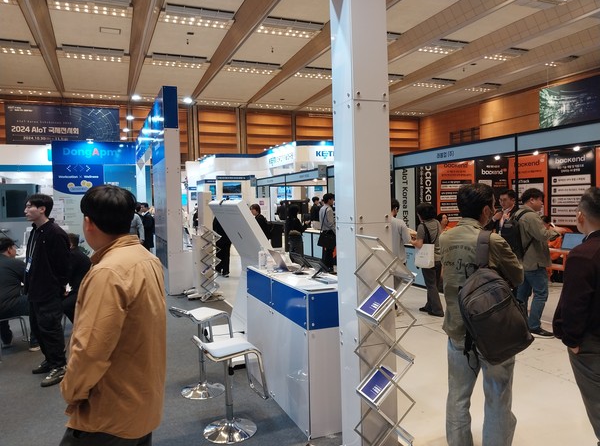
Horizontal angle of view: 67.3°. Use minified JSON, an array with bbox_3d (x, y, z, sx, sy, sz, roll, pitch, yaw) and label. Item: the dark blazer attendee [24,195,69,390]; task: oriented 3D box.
[{"bbox_3d":[-2.473,0.614,4.433,0.470,1.790,0.360,0,4,37],"label":"dark blazer attendee"}]

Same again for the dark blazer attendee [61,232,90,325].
[{"bbox_3d":[-2.835,0.805,5.543,0.680,1.320,0.500,-1,3,22],"label":"dark blazer attendee"}]

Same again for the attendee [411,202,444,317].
[{"bbox_3d":[1.826,0.496,6.356,0.460,1.550,0.360,-4,4,-38],"label":"attendee"}]

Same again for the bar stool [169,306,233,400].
[{"bbox_3d":[-0.848,1.105,3.964,0.440,0.750,0.385,-4,4,-42],"label":"bar stool"}]

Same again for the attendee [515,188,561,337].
[{"bbox_3d":[2.826,0.438,5.364,0.460,1.700,0.480,-1,3,18],"label":"attendee"}]

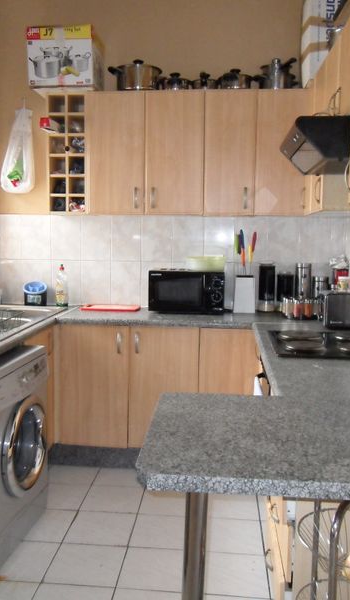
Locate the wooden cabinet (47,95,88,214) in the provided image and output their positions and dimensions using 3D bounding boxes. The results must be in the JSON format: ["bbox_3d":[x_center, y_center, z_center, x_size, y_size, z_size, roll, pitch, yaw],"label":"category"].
[{"bbox_3d":[-0.641,-0.910,3.567,0.247,0.722,0.335,1,6,5],"label":"wooden cabinet"}]

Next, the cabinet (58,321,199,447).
[{"bbox_3d":[-0.255,0.494,3.558,0.840,0.740,0.575,1,6,5],"label":"cabinet"}]

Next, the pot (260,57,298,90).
[{"bbox_3d":[0.628,-1.354,3.365,0.228,0.220,0.210,1,6,5],"label":"pot"}]

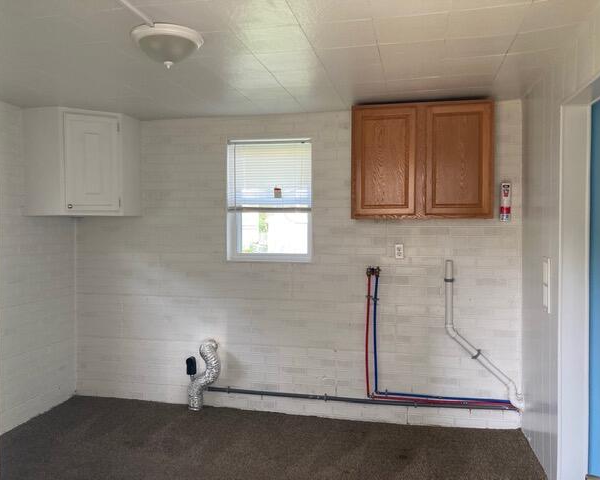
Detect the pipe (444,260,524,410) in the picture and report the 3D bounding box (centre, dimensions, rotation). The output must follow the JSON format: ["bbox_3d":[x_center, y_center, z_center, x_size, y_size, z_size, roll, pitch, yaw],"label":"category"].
[{"bbox_3d":[1.268,0.650,3.568,0.514,1.013,0.065,0,1,13],"label":"pipe"}]

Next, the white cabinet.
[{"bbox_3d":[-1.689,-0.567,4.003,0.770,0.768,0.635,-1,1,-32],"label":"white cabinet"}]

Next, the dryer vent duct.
[{"bbox_3d":[-0.733,1.024,3.960,0.238,0.517,0.190,0,1,13],"label":"dryer vent duct"}]

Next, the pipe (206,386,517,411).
[{"bbox_3d":[0.371,1.154,3.792,2.289,0.042,0.042,0,1,13],"label":"pipe"}]

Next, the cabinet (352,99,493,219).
[{"bbox_3d":[0.822,-0.520,3.517,0.893,0.760,0.320,0,1,13],"label":"cabinet"}]

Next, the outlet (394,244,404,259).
[{"bbox_3d":[0.715,0.084,3.710,0.068,0.112,0.015,0,1,13],"label":"outlet"}]

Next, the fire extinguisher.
[{"bbox_3d":[1.395,-0.256,3.510,0.065,0.268,0.068,0,1,13],"label":"fire extinguisher"}]

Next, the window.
[{"bbox_3d":[-0.236,-0.296,3.922,0.662,0.927,0.080,0,1,13],"label":"window"}]

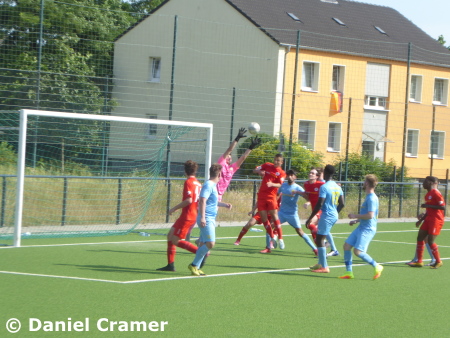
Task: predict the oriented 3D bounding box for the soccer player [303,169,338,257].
[{"bbox_3d":[1.825,0.850,36.500,0.680,1.770,0.620,3,1,21],"label":"soccer player"}]

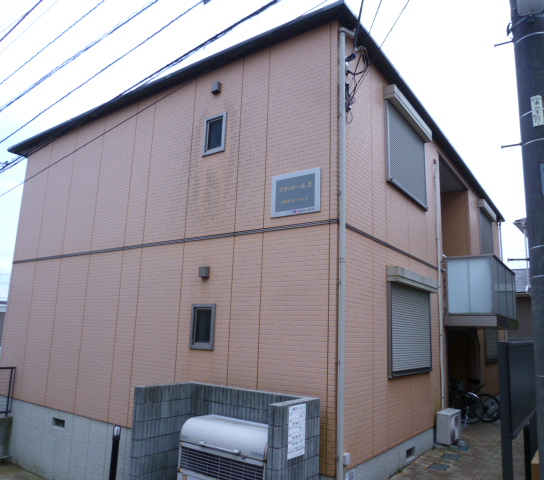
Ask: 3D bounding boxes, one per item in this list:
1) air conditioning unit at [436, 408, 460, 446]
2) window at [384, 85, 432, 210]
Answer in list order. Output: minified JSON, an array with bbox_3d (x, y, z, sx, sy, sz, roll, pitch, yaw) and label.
[{"bbox_3d":[3.172,3.335,7.988,0.260,0.510,0.750,-6,-14,35],"label":"air conditioning unit"},{"bbox_3d":[2.425,-1.493,7.796,0.220,1.570,2.150,-6,-14,35],"label":"window"}]

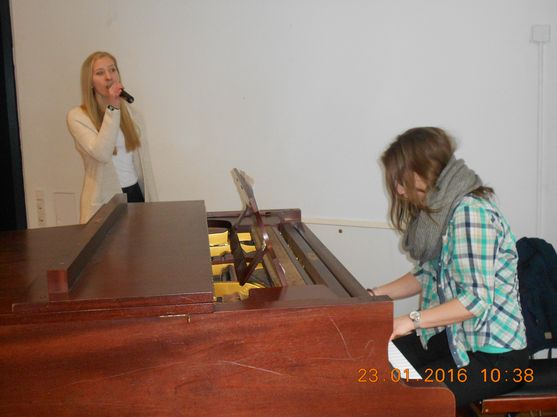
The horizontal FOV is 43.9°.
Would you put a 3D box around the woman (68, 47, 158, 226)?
[{"bbox_3d":[-0.767,0.099,3.309,0.460,1.679,0.360,-8,10,-42],"label":"woman"}]

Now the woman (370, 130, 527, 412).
[{"bbox_3d":[0.392,0.424,1.980,0.660,1.301,0.480,-2,7,-5],"label":"woman"}]

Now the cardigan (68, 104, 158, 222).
[{"bbox_3d":[-0.774,-0.143,3.278,0.460,0.668,0.340,-8,10,-42],"label":"cardigan"}]

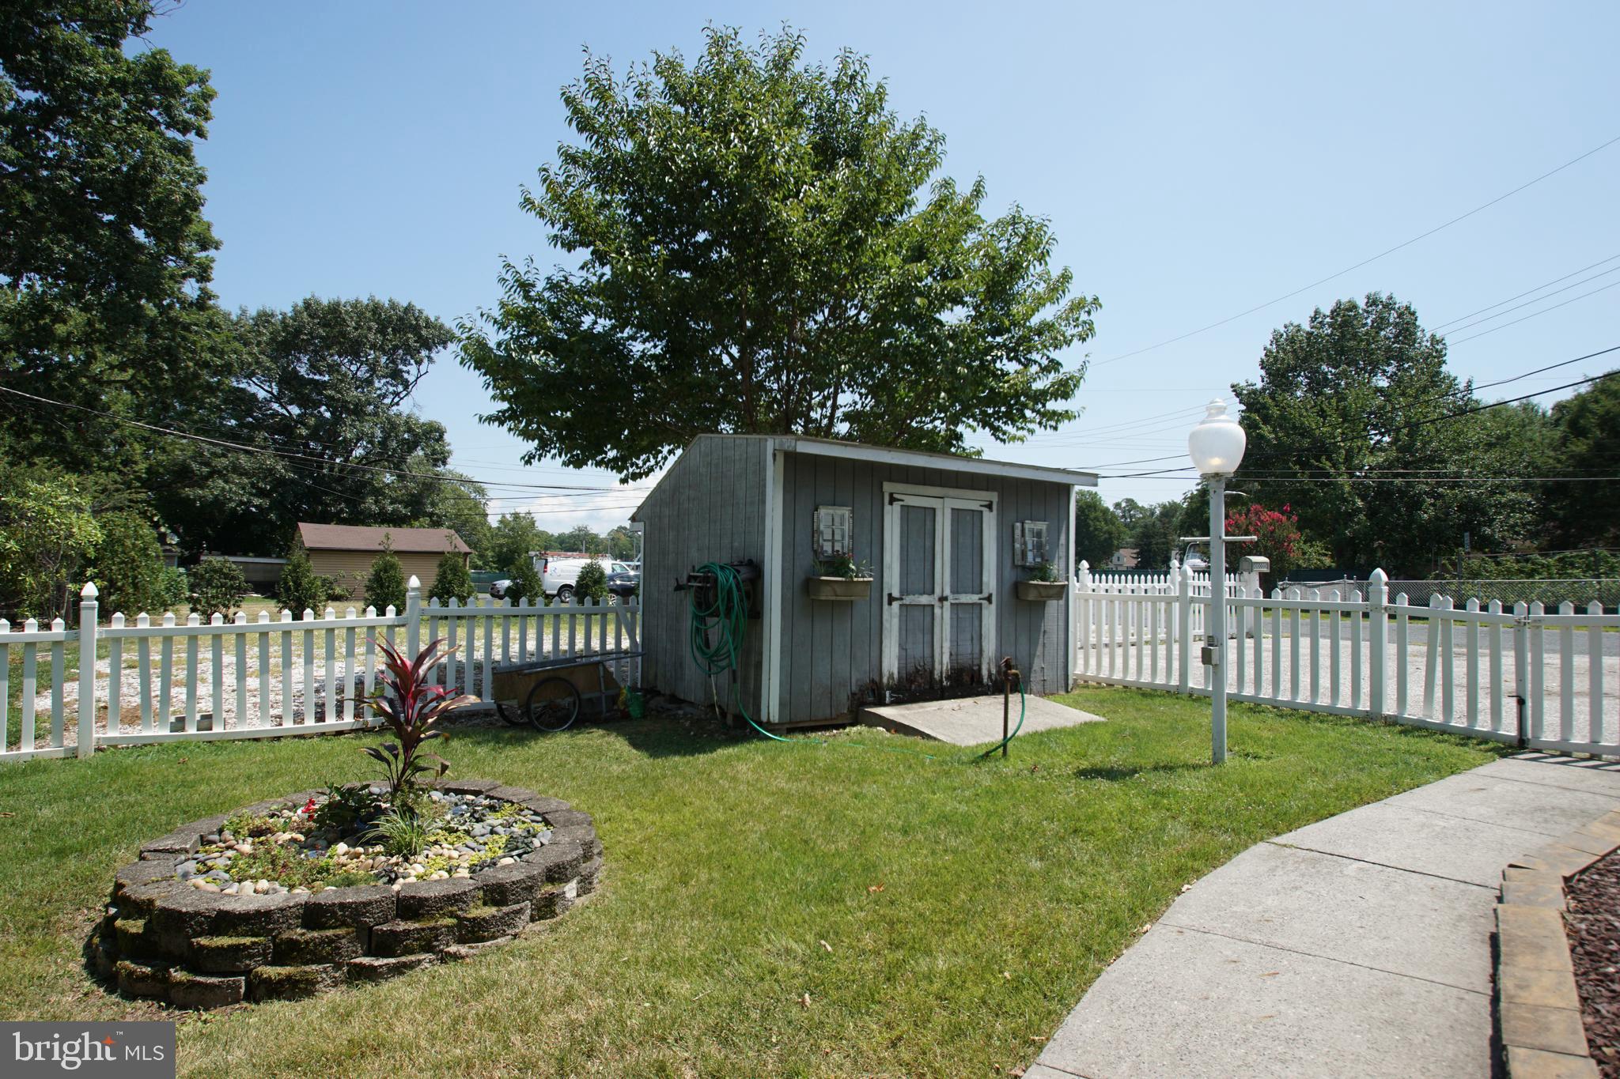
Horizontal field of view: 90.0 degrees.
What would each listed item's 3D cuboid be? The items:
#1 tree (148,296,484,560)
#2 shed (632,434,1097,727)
[{"bbox_3d":[-28.000,-5.300,47.000,16.500,17.800,15.000,0,-1,0],"label":"tree"},{"bbox_3d":[0.559,0.360,8.393,3.850,2.500,2.720,1,-1,-35],"label":"shed"}]

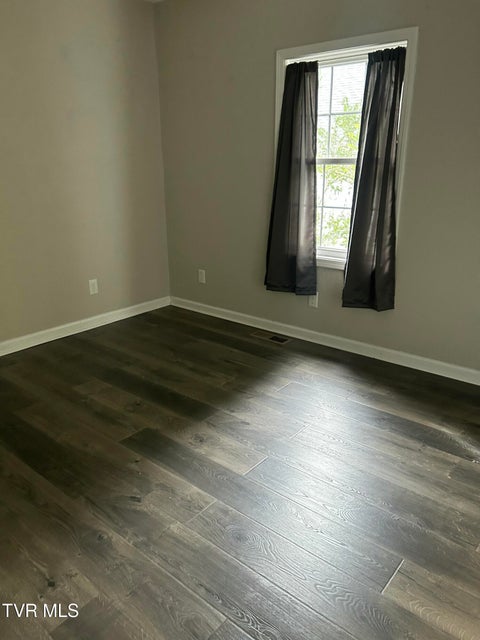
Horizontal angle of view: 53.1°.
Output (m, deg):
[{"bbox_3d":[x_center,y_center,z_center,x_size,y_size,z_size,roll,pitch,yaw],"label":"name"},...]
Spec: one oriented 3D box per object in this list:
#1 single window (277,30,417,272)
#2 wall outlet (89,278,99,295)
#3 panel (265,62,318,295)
[{"bbox_3d":[0.643,-1.044,3.180,0.957,1.412,0.100,14,23,37],"label":"single window"},{"bbox_3d":[-1.180,-0.263,3.868,0.010,0.120,0.069,14,23,37],"label":"wall outlet"},{"bbox_3d":[0.373,-0.951,3.372,0.450,1.535,0.110,14,23,37],"label":"panel"}]

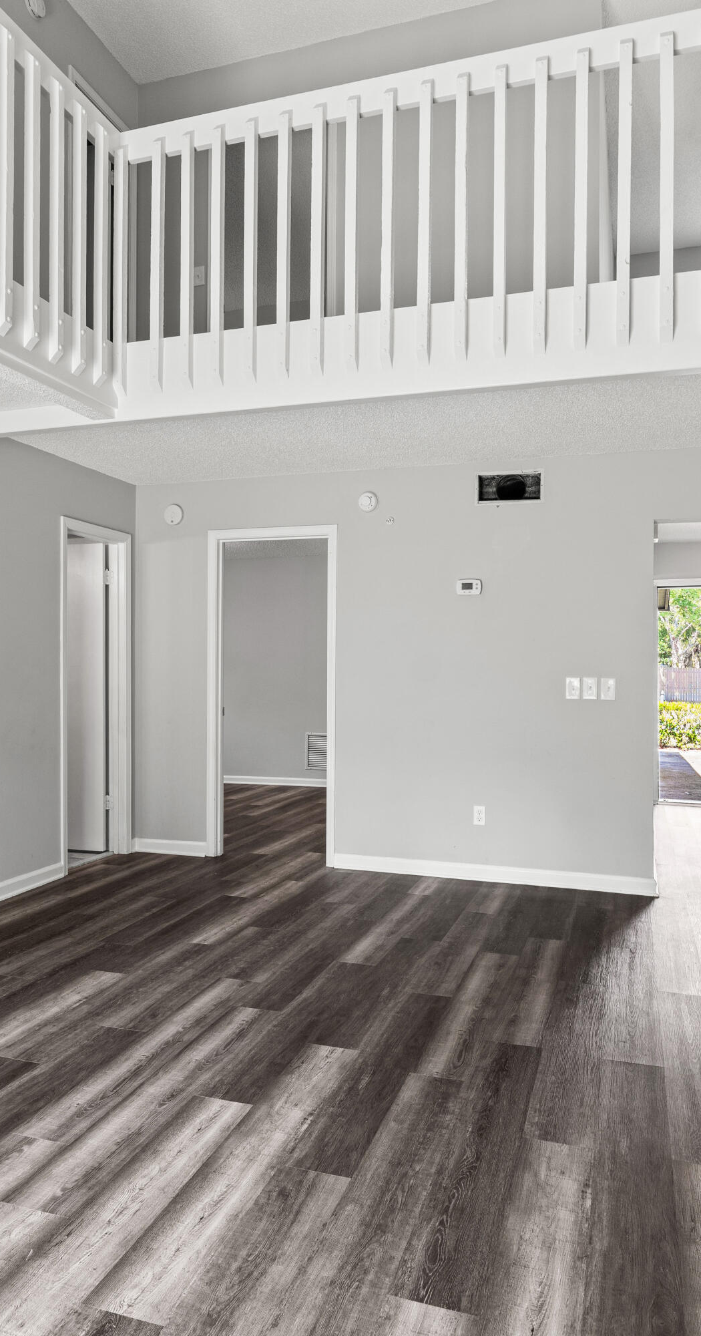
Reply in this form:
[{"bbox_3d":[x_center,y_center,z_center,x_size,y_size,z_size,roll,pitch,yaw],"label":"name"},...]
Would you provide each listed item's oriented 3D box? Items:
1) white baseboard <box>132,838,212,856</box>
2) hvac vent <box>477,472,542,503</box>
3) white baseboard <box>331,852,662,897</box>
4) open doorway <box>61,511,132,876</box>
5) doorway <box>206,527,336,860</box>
[{"bbox_3d":[-1.198,1.187,5.526,0.540,0.090,0.018,1,0,18],"label":"white baseboard"},{"bbox_3d":[0.924,-1.044,4.851,0.370,0.175,0.030,1,0,18],"label":"hvac vent"},{"bbox_3d":[0.803,1.207,4.891,1.875,0.090,0.018,1,0,18],"label":"white baseboard"},{"bbox_3d":[-1.644,0.169,5.291,0.140,2.125,0.710,1,0,18],"label":"open doorway"},{"bbox_3d":[-0.497,0.176,5.357,0.870,2.125,0.140,1,0,18],"label":"doorway"}]

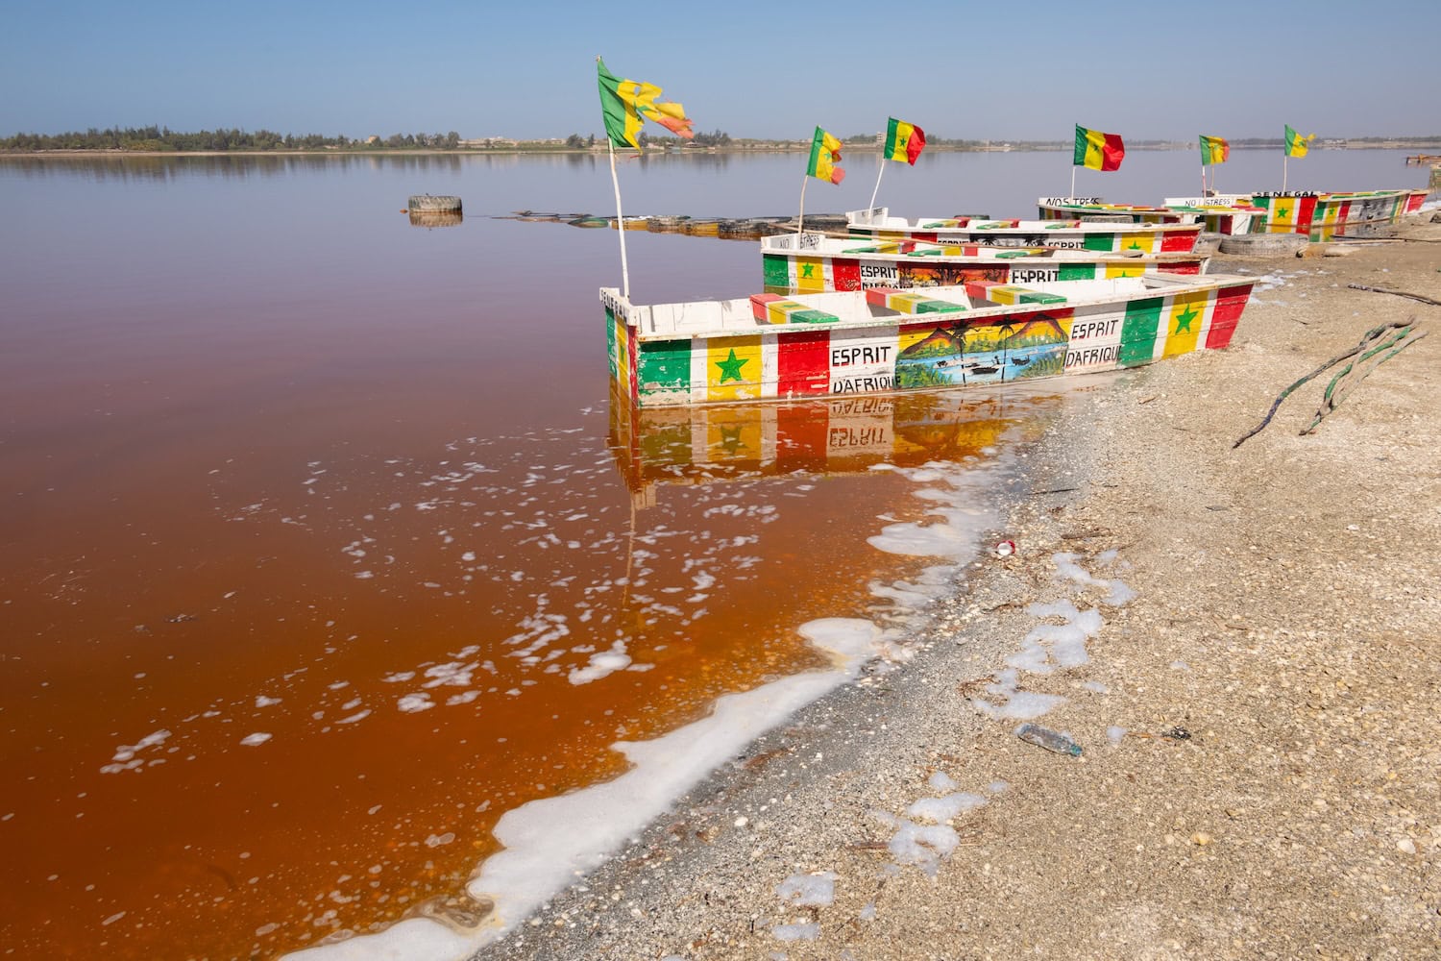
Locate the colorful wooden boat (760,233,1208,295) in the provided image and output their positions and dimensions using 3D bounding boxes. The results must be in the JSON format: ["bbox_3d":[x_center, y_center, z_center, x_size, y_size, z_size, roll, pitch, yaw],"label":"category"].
[{"bbox_3d":[3.145,-2.589,12.821,5.136,0.710,1.250,7,19,19],"label":"colorful wooden boat"}]

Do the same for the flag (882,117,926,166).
[{"bbox_3d":[3.002,-5.543,17.020,0.700,0.640,0.180,1,15,-26],"label":"flag"}]

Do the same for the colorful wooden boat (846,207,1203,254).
[{"bbox_3d":[4.765,-3.815,16.550,5.237,0.770,1.250,6,19,17],"label":"colorful wooden boat"}]

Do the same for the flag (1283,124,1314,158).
[{"bbox_3d":[11.209,-6.575,20.155,0.650,0.570,0.180,-6,19,-19],"label":"flag"}]

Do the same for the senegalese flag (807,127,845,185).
[{"bbox_3d":[1.342,-4.142,13.269,0.480,0.640,0.170,5,14,-27],"label":"senegalese flag"}]

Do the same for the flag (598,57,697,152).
[{"bbox_3d":[-0.512,-2.554,7.057,0.700,0.580,0.180,-8,19,-24],"label":"flag"}]

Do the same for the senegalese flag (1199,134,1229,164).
[{"bbox_3d":[9.305,-6.235,19.634,0.620,0.540,0.180,-9,20,-18],"label":"senegalese flag"}]

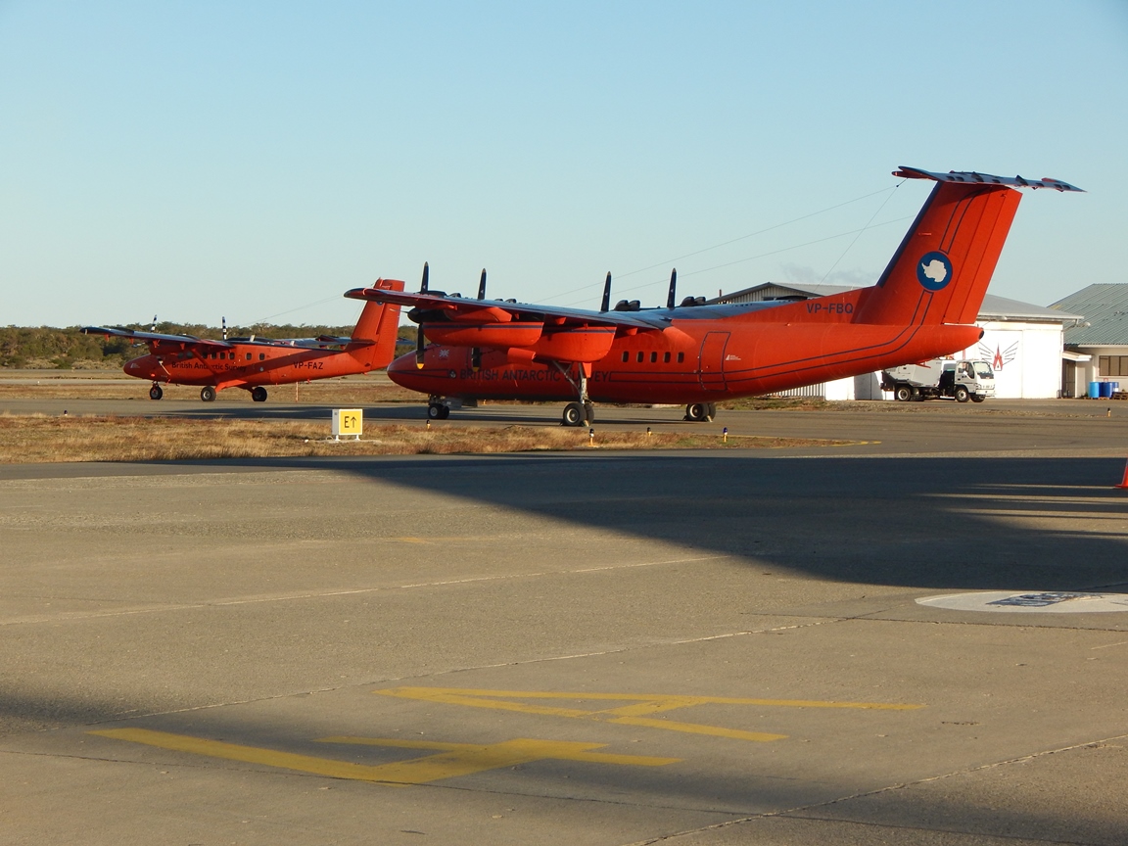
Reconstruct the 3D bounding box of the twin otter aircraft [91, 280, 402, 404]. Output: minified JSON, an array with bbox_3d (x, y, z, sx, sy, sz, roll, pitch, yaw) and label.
[{"bbox_3d":[-13.737,-3.846,153.081,15.770,5.800,19.810,1,1,32],"label":"twin otter aircraft"}]

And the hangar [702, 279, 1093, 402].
[{"bbox_3d":[18.031,-4.641,196.967,13.340,6.370,27.790,1,1,34],"label":"hangar"}]

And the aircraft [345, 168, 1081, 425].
[{"bbox_3d":[3.974,-3.889,109.747,24.540,7.900,28.350,1,1,35],"label":"aircraft"}]

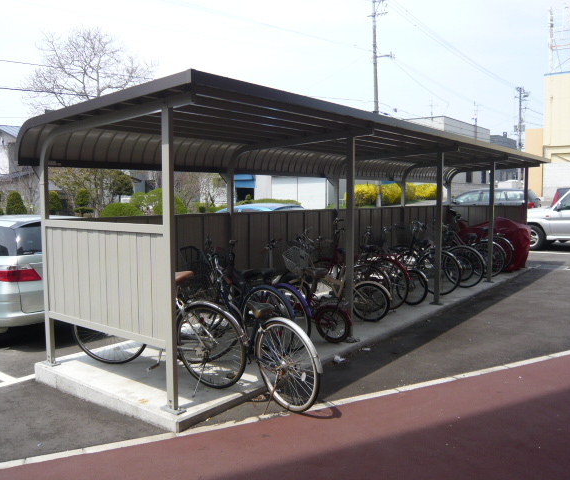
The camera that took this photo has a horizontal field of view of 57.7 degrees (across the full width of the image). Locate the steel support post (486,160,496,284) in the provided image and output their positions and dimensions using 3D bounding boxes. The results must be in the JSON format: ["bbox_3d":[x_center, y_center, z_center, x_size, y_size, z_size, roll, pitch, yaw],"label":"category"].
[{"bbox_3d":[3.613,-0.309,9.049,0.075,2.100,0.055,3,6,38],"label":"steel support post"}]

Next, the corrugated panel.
[{"bbox_3d":[1.571,-1.167,7.722,2.340,0.495,9.836,4,6,38],"label":"corrugated panel"}]

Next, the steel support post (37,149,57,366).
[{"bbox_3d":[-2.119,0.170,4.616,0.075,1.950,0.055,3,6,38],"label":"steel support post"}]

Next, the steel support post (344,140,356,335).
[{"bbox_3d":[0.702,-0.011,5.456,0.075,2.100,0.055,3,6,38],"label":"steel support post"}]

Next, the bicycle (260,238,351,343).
[{"bbox_3d":[0.141,0.548,5.593,1.350,1.000,0.540,3,6,34],"label":"bicycle"}]

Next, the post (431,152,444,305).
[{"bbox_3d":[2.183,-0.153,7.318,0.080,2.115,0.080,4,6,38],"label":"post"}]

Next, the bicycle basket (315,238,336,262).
[{"bbox_3d":[0.505,0.128,6.620,0.320,0.240,0.250,-4,6,-40],"label":"bicycle basket"}]

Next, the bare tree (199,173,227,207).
[{"bbox_3d":[-3.315,-1.993,24.000,1.800,3.200,1.800,0,5,0],"label":"bare tree"}]

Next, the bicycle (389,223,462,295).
[{"bbox_3d":[2.056,0.284,8.246,0.560,1.070,1.660,-4,6,-40],"label":"bicycle"}]

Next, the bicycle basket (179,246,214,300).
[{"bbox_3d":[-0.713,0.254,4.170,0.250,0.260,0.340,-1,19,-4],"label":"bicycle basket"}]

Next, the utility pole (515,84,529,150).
[{"bbox_3d":[21.148,-7.922,46.513,1.200,11.414,1.000,0,5,0],"label":"utility pole"}]

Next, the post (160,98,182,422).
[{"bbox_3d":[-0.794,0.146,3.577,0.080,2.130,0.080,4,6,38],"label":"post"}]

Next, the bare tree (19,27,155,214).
[{"bbox_3d":[-9.016,-4.974,23.674,6.500,9.297,6.200,0,5,0],"label":"bare tree"}]

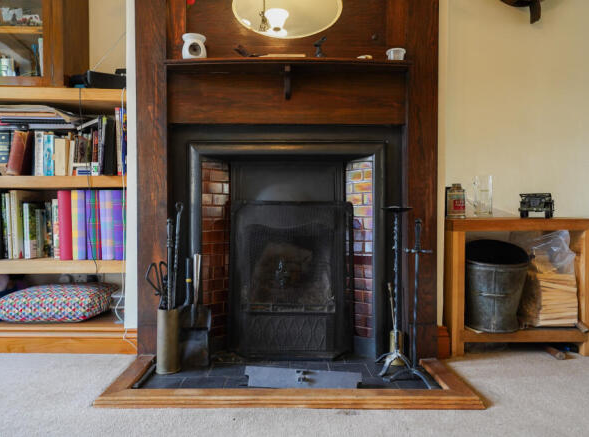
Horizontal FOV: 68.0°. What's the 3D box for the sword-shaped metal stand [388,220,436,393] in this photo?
[{"bbox_3d":[0.405,0.289,1.555,0.160,0.580,0.140,0,1,0],"label":"sword-shaped metal stand"}]

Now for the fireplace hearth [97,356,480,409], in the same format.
[{"bbox_3d":[-0.010,0.574,1.575,1.220,0.043,0.420,0,1,0],"label":"fireplace hearth"}]

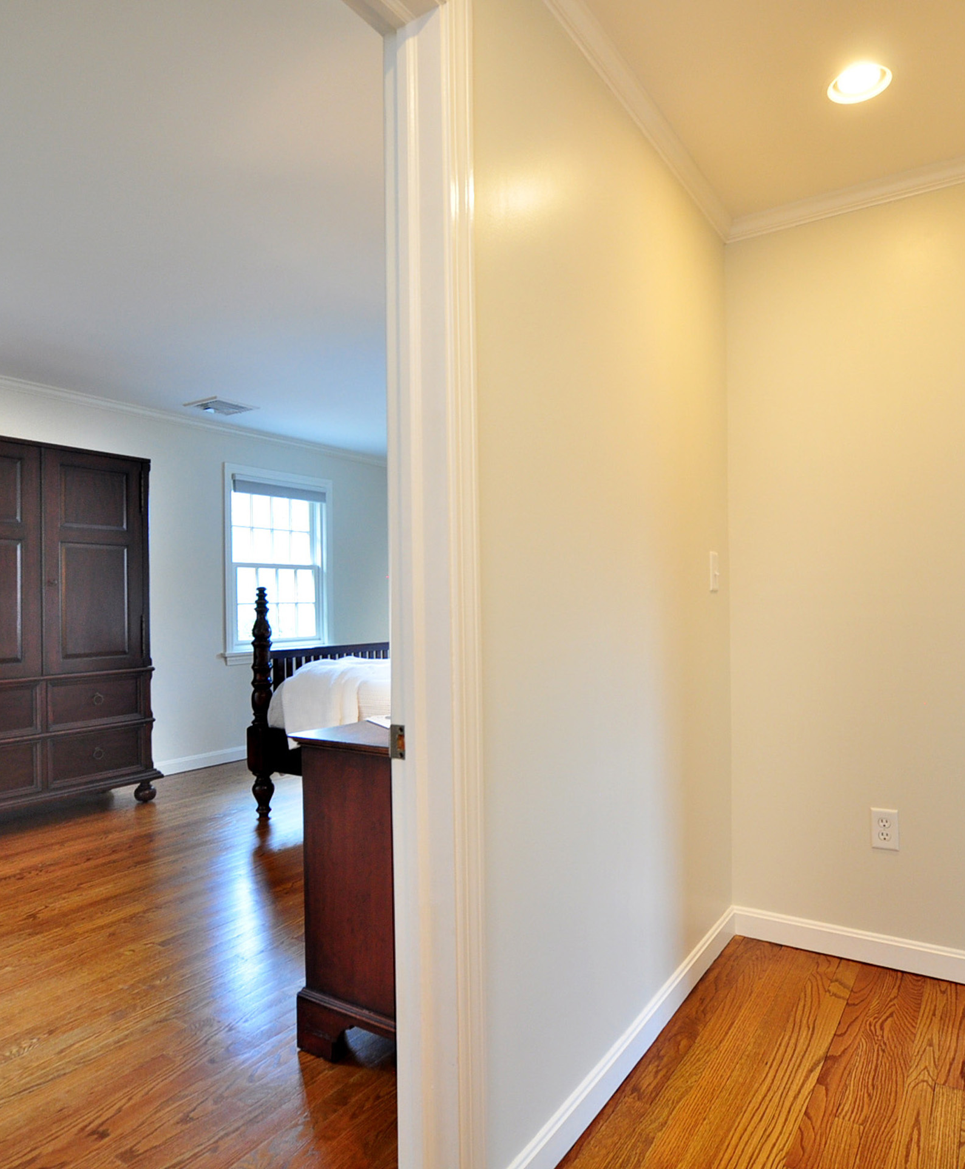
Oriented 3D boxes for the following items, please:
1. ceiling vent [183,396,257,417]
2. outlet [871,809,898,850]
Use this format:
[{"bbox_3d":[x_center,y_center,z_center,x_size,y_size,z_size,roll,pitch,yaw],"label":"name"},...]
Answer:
[{"bbox_3d":[-1.607,-1.093,4.533,0.340,0.020,0.325,-1,-1,35],"label":"ceiling vent"},{"bbox_3d":[1.176,0.717,2.140,0.071,0.115,0.008,-1,-1,31],"label":"outlet"}]

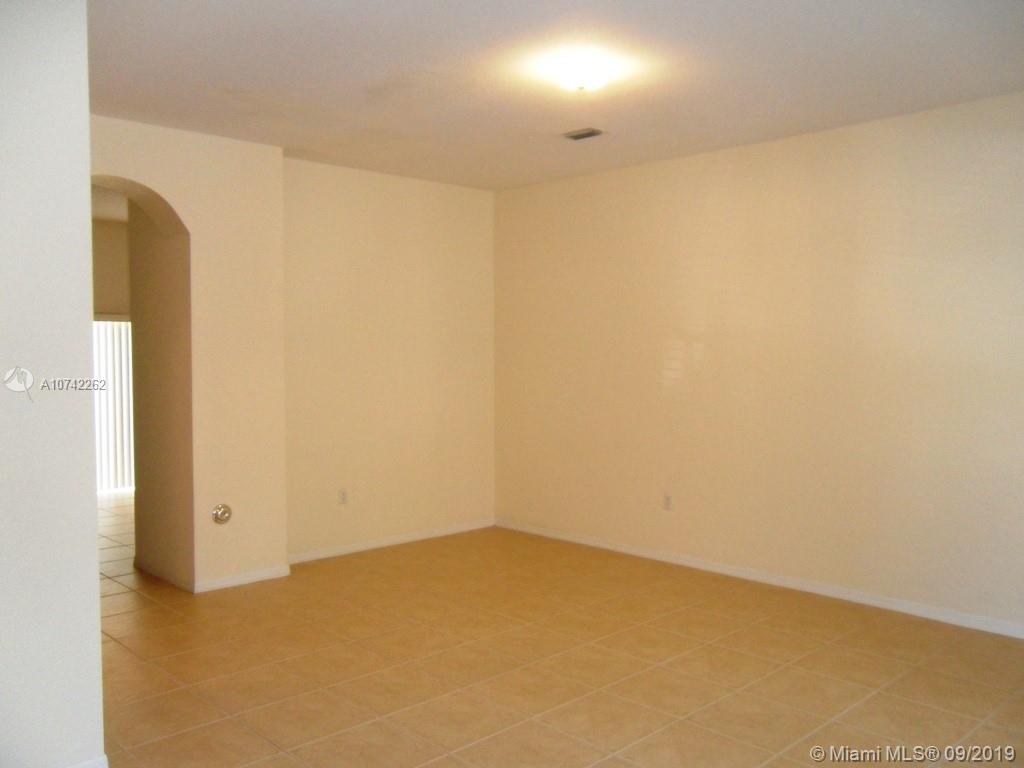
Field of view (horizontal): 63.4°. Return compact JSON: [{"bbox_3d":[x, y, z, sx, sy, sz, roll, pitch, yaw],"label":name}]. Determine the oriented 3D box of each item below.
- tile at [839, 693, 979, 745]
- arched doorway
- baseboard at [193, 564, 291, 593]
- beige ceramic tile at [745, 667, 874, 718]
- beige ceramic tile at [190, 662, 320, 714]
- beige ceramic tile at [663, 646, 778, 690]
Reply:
[{"bbox_3d":[1.658,1.402,3.437,0.443,0.012,0.443,-1,1,-44],"label":"tile"},{"bbox_3d":[-2.452,0.057,5.047,0.904,2.589,0.280,-2,3,-44],"label":"arched doorway"},{"bbox_3d":[-1.844,1.335,5.704,0.695,0.083,0.015,-1,1,-44],"label":"baseboard"},{"bbox_3d":[1.349,1.400,3.770,0.444,0.010,0.444,-2,3,-44],"label":"beige ceramic tile"},{"bbox_3d":[-1.178,1.412,3.822,0.443,0.012,0.443,-1,1,-44],"label":"beige ceramic tile"},{"bbox_3d":[1.042,1.394,4.084,0.443,0.012,0.443,-1,1,-44],"label":"beige ceramic tile"}]

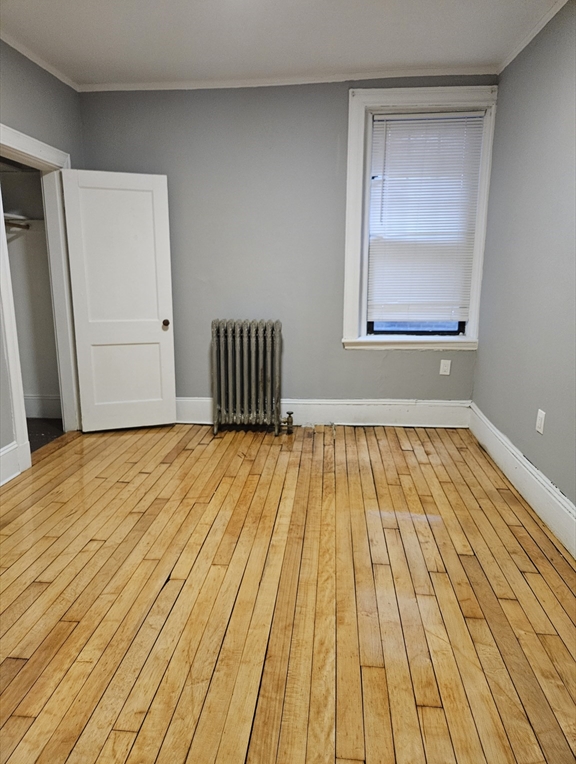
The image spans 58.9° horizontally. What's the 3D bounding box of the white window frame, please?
[{"bbox_3d":[0.986,-1.205,3.952,1.056,1.927,0.140,1,13,5],"label":"white window frame"}]

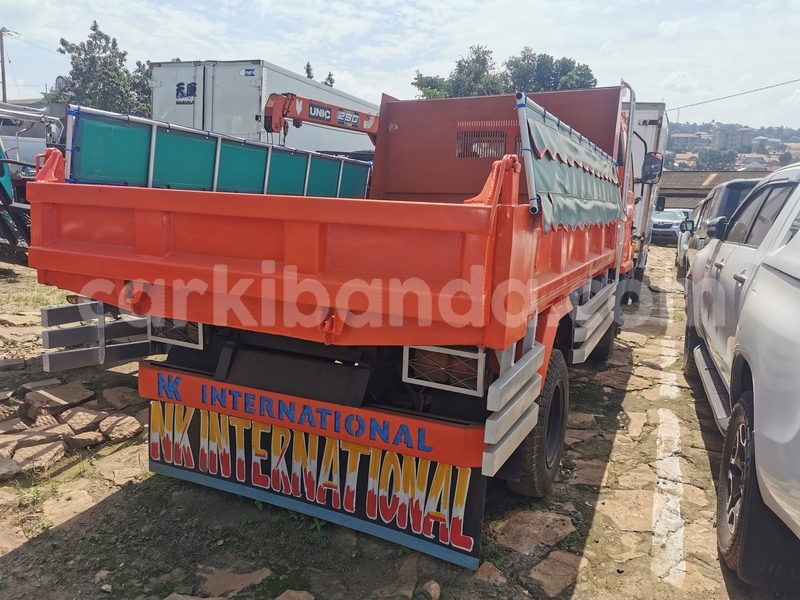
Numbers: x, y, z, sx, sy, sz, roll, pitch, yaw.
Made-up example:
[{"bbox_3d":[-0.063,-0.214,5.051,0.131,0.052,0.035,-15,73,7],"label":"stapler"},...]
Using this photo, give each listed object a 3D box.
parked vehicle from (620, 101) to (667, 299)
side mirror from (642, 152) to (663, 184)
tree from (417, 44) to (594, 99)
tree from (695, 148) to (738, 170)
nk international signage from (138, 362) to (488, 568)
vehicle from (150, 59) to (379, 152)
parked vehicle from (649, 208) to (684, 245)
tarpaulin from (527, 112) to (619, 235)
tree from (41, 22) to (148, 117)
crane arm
[{"bbox_3d":[4.008,-1.816,12.078,1.830,3.050,4.700,9,10,24],"label":"parked vehicle"},{"bbox_3d":[2.181,-1.136,5.390,0.180,0.280,0.080,9,11,35],"label":"side mirror"},{"bbox_3d":[6.101,-10.054,38.837,11.000,10.600,8.000,4,9,8],"label":"tree"},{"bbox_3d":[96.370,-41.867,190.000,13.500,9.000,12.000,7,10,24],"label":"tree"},{"bbox_3d":[-0.444,0.628,2.660,1.673,0.542,0.120,7,10,24],"label":"nk international signage"},{"bbox_3d":[-2.274,-2.855,14.939,2.250,3.600,7.800,6,9,18],"label":"vehicle"},{"bbox_3d":[12.536,-3.462,29.800,1.800,1.720,4.500,7,10,23],"label":"parked vehicle"},{"bbox_3d":[0.921,-0.540,2.945,0.120,0.380,2.600,7,10,24],"label":"tarpaulin"},{"bbox_3d":[-11.971,-6.931,24.582,4.400,7.500,4.200,-1,10,-26],"label":"tree"},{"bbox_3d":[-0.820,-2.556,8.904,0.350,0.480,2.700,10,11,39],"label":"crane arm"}]

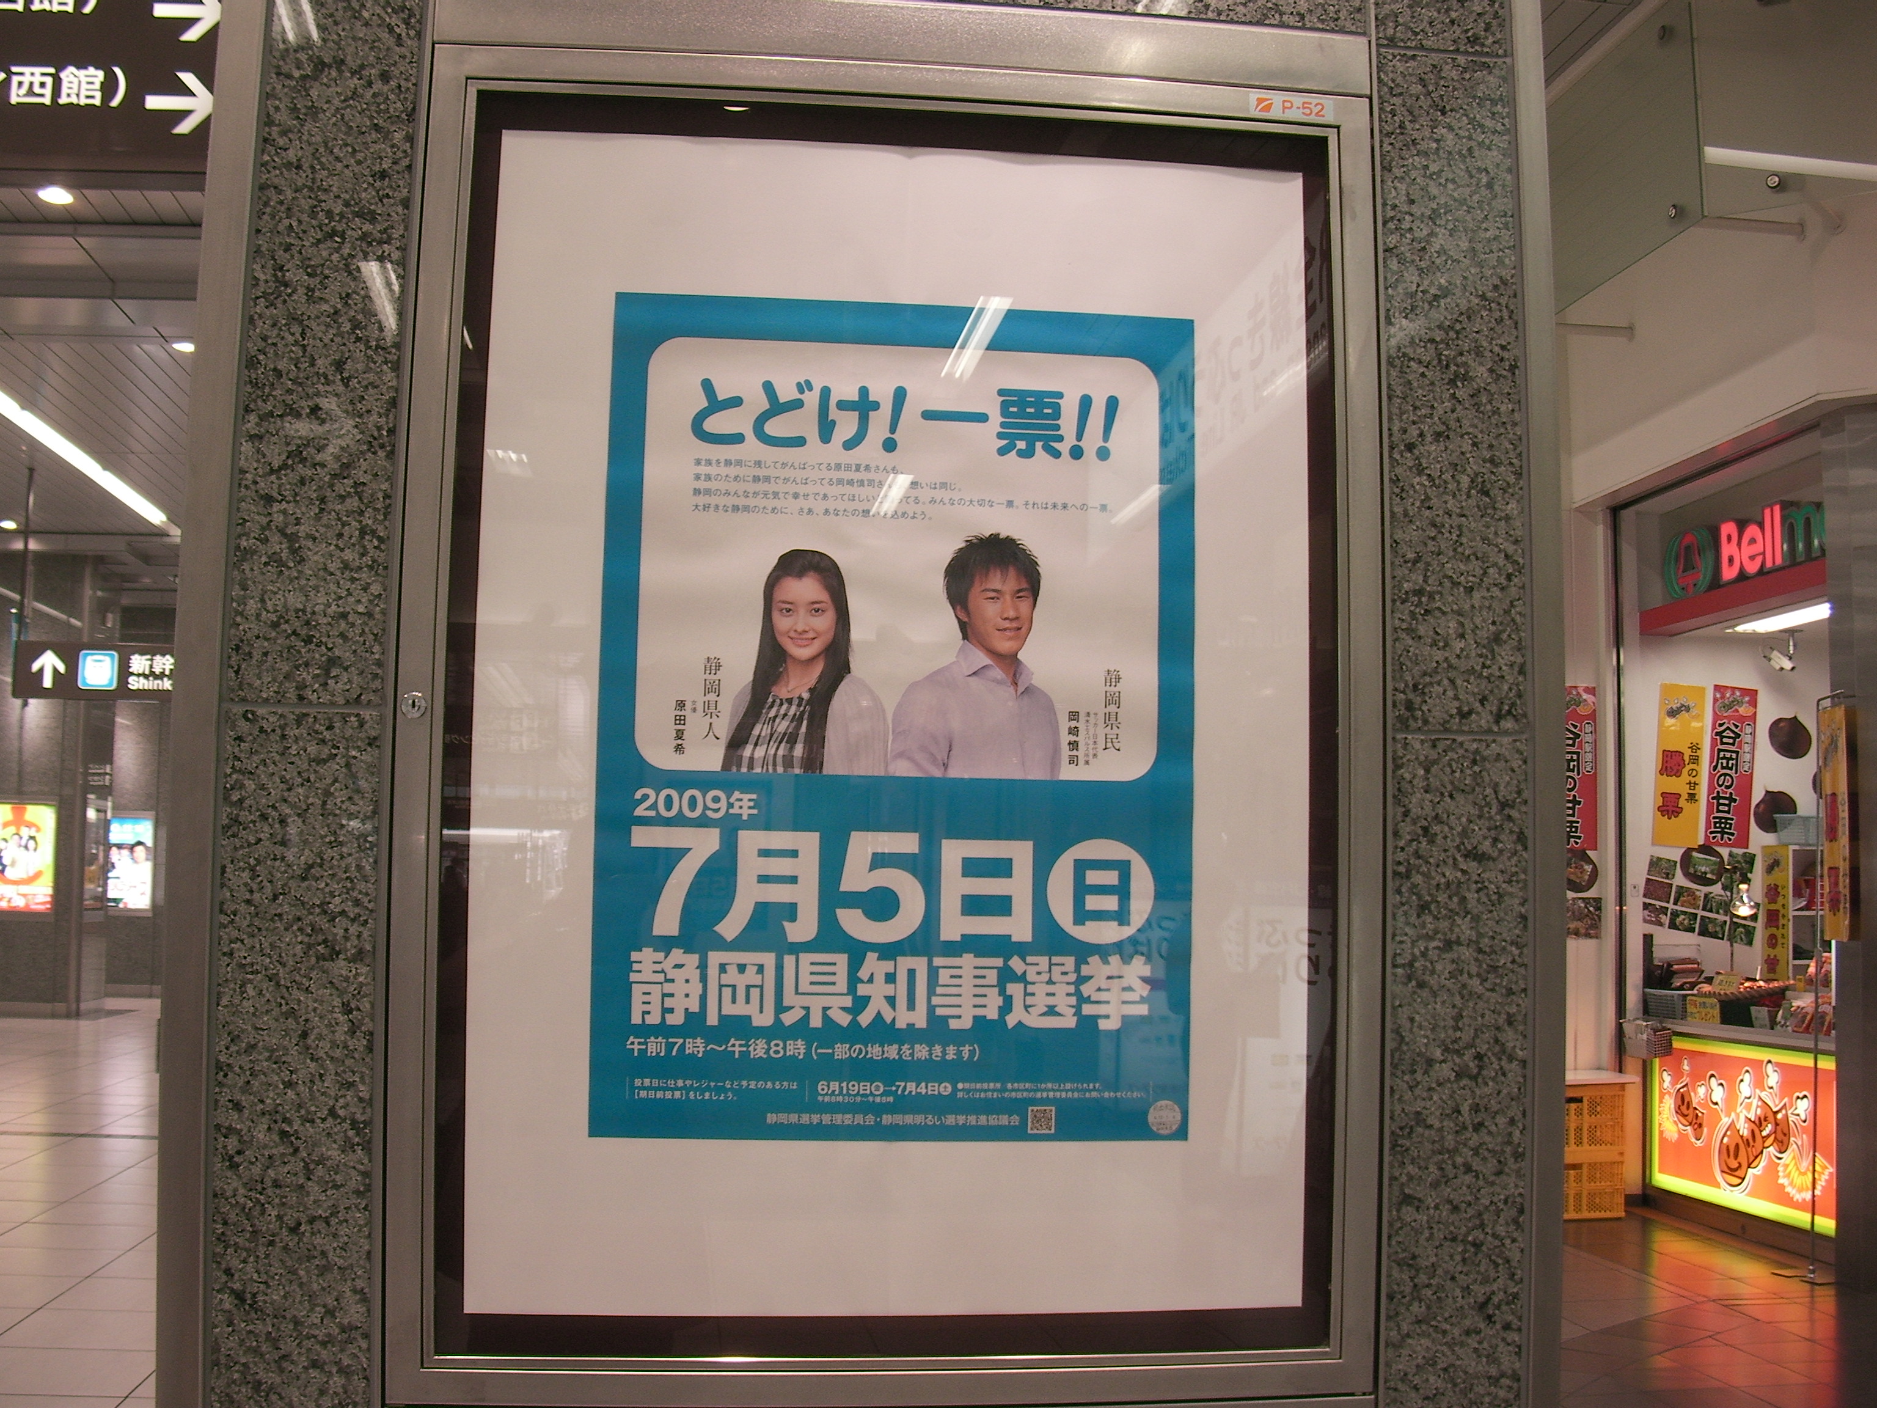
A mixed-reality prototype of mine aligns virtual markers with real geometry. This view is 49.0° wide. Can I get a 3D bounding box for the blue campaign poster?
[{"bbox_3d":[-0.032,0.010,1.778,0.515,0.728,0.010,1,-5,-7],"label":"blue campaign poster"}]

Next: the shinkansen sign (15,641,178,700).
[{"bbox_3d":[-6.292,-0.235,16.442,2.000,0.470,0.200,1,-5,-7],"label":"shinkansen sign"}]

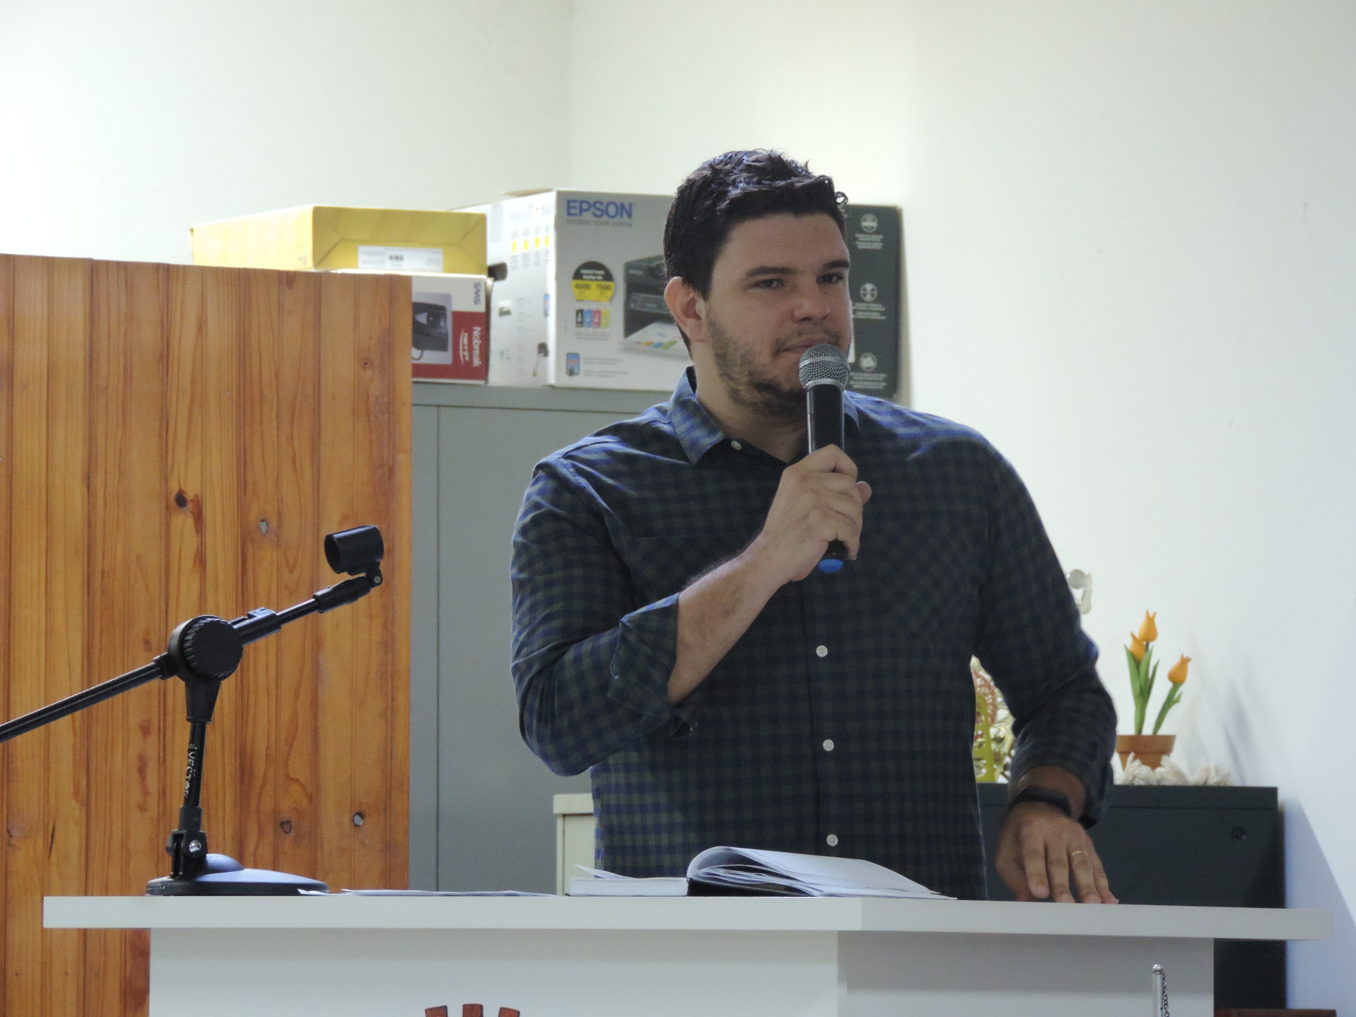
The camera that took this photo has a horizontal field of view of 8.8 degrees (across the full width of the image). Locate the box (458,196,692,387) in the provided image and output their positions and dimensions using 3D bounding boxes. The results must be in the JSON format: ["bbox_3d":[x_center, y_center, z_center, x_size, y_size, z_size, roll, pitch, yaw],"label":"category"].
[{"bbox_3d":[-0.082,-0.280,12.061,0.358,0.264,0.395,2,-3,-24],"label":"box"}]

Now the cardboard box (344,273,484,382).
[{"bbox_3d":[-0.426,-0.233,11.882,0.213,0.146,0.360,2,-3,-24],"label":"cardboard box"}]

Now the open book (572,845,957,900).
[{"bbox_3d":[0.077,0.350,8.423,0.284,0.048,0.226,-2,-4,33],"label":"open book"}]

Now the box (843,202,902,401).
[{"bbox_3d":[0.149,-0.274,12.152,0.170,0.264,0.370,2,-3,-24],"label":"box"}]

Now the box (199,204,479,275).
[{"bbox_3d":[-0.459,-0.346,11.914,0.251,0.082,0.436,2,-3,-24],"label":"box"}]

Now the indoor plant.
[{"bbox_3d":[0.600,0.241,11.145,0.096,0.223,0.092,0,-3,0],"label":"indoor plant"}]

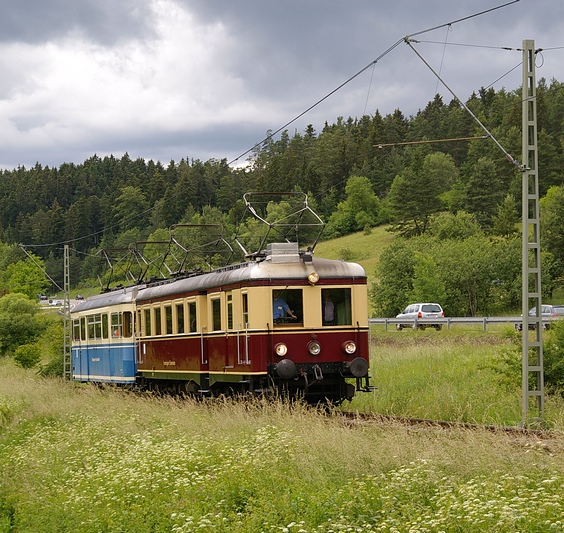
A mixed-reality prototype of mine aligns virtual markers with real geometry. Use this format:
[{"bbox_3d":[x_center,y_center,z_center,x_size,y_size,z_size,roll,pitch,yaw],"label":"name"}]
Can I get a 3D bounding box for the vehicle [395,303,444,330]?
[{"bbox_3d":[8.780,3.219,94.500,1.820,1.750,4.400,0,-3,-18],"label":"vehicle"}]

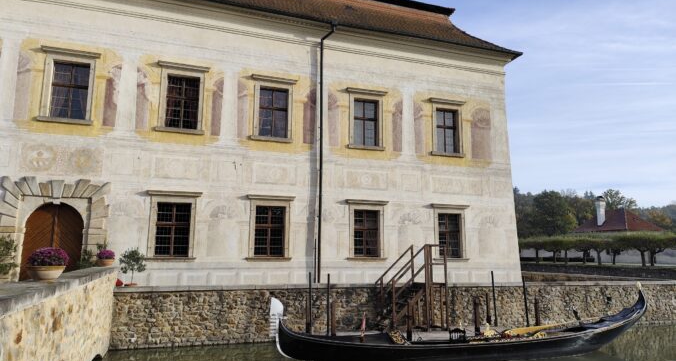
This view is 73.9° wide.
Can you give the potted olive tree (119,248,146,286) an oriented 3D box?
[{"bbox_3d":[-6.532,2.847,14.145,0.860,1.460,0.860,3,-11,-18],"label":"potted olive tree"}]

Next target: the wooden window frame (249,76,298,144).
[{"bbox_3d":[-2.480,-2.751,17.460,1.740,2.560,0.330,4,-10,-18],"label":"wooden window frame"}]

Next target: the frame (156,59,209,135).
[{"bbox_3d":[-5.664,-2.977,16.423,1.770,2.580,0.330,4,-10,-18],"label":"frame"}]

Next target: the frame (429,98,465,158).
[{"bbox_3d":[4.918,-2.291,19.881,1.760,2.570,0.330,4,-10,-18],"label":"frame"}]

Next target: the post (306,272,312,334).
[{"bbox_3d":[-0.775,3.609,12.688,0.090,2.010,0.090,3,-11,-18],"label":"post"}]

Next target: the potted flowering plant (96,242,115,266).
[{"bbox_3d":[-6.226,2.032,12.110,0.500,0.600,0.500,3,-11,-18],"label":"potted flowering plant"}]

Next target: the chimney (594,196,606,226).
[{"bbox_3d":[33.277,3.889,57.000,0.950,3.900,0.950,4,-10,-18],"label":"chimney"}]

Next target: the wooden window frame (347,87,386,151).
[{"bbox_3d":[1.271,-2.611,19.218,1.820,2.630,0.300,3,-9,-19],"label":"wooden window frame"}]

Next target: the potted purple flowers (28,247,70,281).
[{"bbox_3d":[-3.378,0.967,5.196,0.420,0.385,0.420,4,-10,-18],"label":"potted purple flowers"}]

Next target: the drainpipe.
[{"bbox_3d":[-0.488,-1.159,17.578,0.450,10.500,0.600,4,-10,-18],"label":"drainpipe"}]

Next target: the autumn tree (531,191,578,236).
[{"bbox_3d":[36.883,7.614,76.000,7.800,12.200,7.800,4,-10,-18],"label":"autumn tree"}]

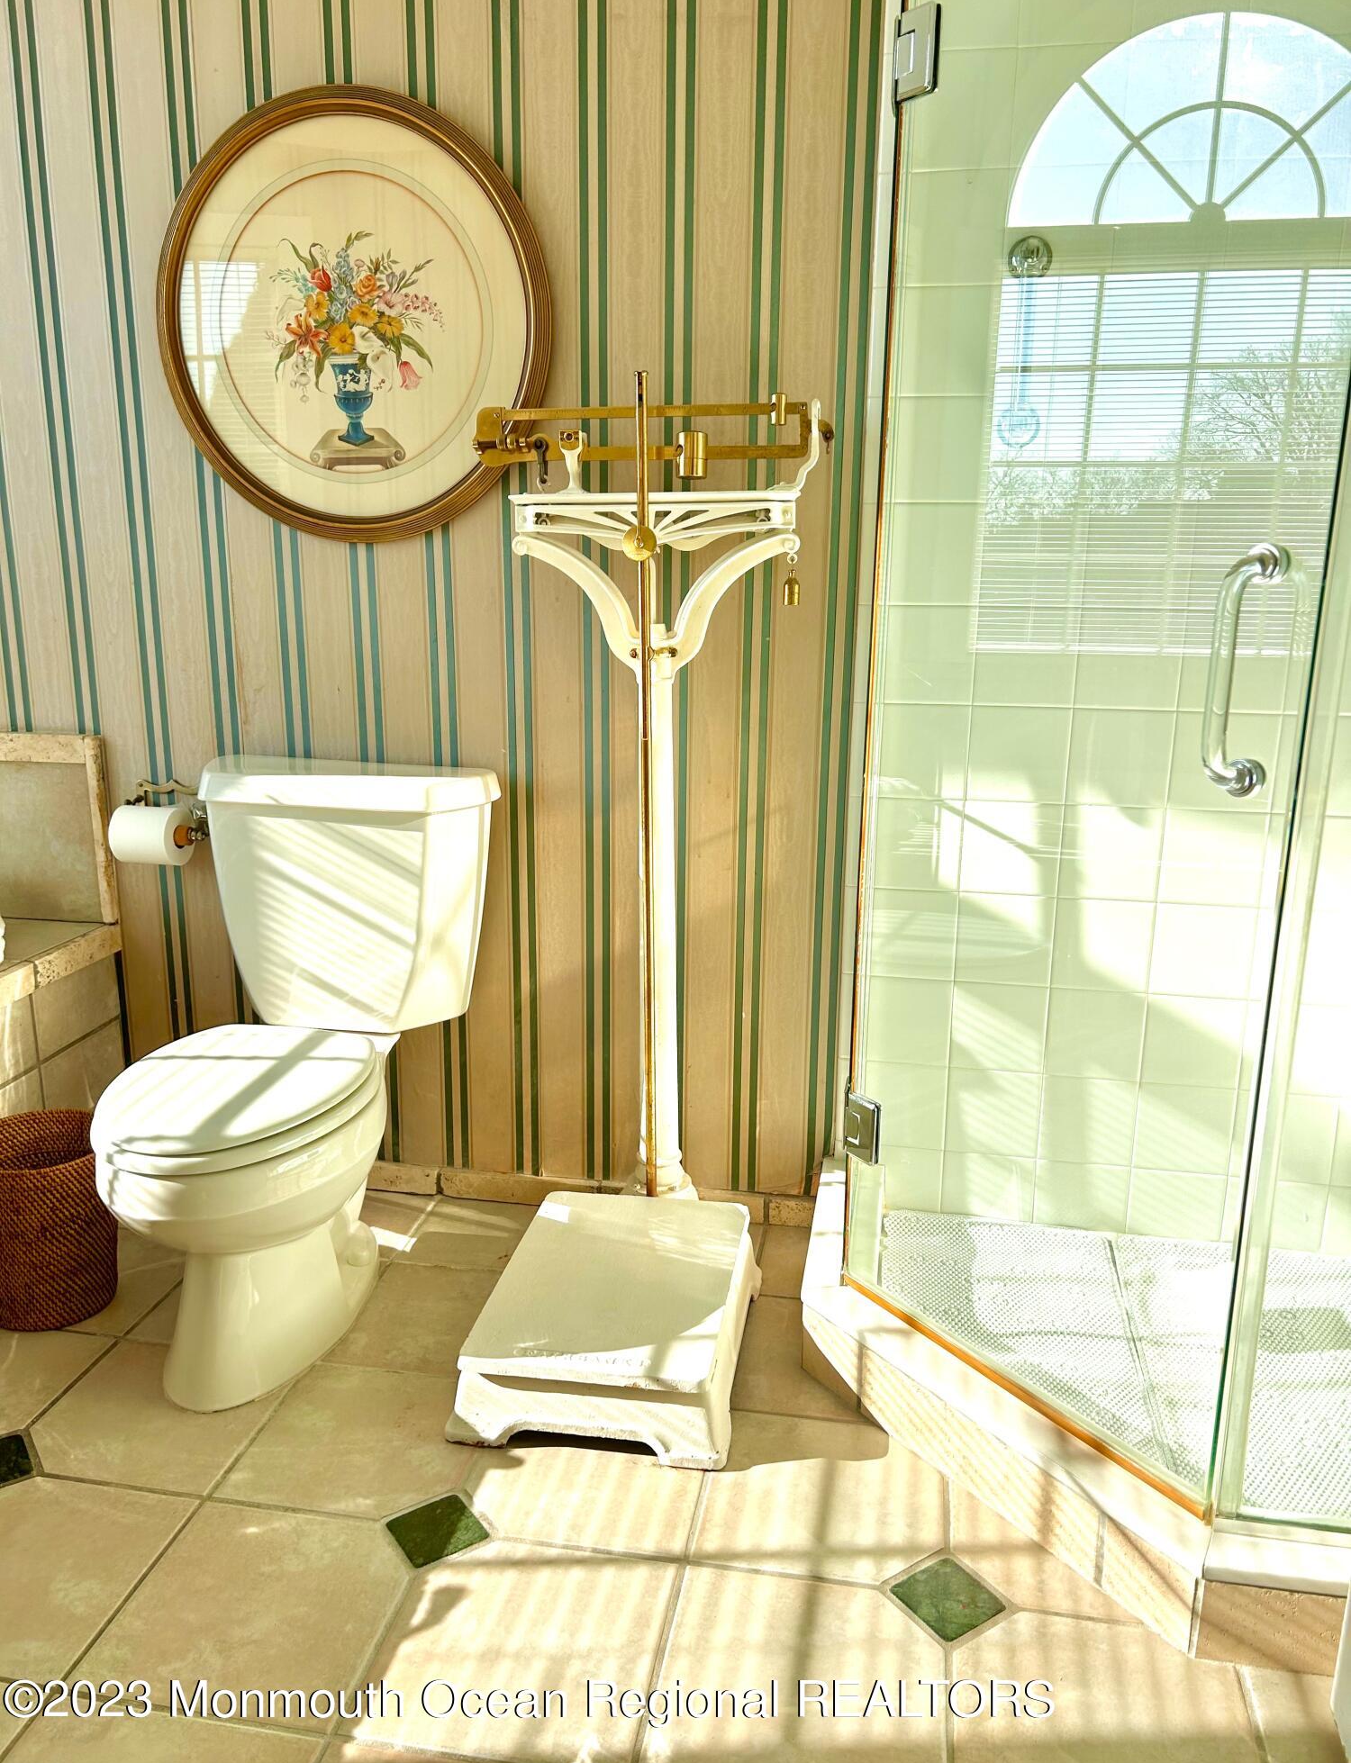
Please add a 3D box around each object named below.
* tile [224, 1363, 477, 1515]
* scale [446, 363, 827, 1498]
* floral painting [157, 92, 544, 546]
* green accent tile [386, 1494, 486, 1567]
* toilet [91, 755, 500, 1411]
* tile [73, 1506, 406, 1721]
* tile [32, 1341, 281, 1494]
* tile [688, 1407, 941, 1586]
[{"bbox_3d":[-0.413,0.752,1.823,0.297,0.010,0.297,3,14,10],"label":"tile"},{"bbox_3d":[-0.088,0.004,1.900,0.545,1.417,0.586,3,14,10],"label":"scale"},{"bbox_3d":[-0.523,-0.899,2.179,0.658,0.682,0.030,3,14,10],"label":"floral painting"},{"bbox_3d":[-0.290,0.795,1.651,0.091,0.010,0.091,-9,16,-34],"label":"green accent tile"},{"bbox_3d":[-0.594,0.274,2.068,0.480,0.800,0.770,3,14,10],"label":"toilet"},{"bbox_3d":[-0.467,0.822,1.531,0.297,0.010,0.297,3,14,10],"label":"tile"},{"bbox_3d":[-0.713,0.737,1.875,0.297,0.010,0.297,3,14,10],"label":"tile"},{"bbox_3d":[0.187,0.783,1.719,0.297,0.010,0.297,3,14,10],"label":"tile"}]

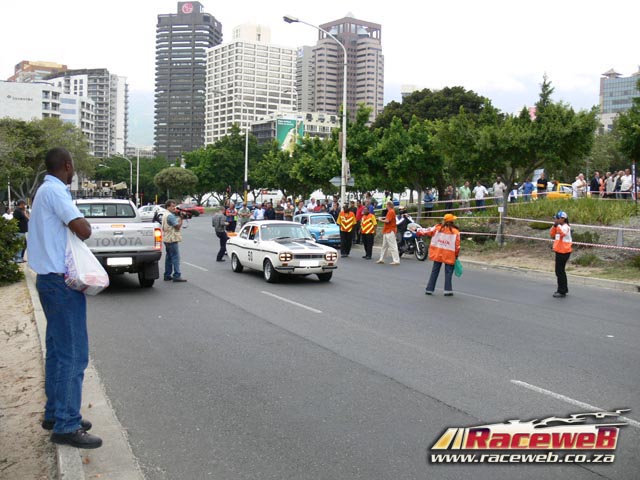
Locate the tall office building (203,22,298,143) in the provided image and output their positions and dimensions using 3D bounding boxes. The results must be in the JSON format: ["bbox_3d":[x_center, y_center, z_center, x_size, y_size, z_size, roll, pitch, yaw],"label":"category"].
[{"bbox_3d":[-39.082,-69.823,360.915,36.000,99.000,36.000,-1,4,-36],"label":"tall office building"}]

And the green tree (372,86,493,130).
[{"bbox_3d":[10.009,-7.578,58.339,12.500,12.380,12.000,1,3,0],"label":"green tree"}]

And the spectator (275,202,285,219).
[{"bbox_3d":[-2.107,-1.099,33.548,0.500,1.740,0.360,1,3,0],"label":"spectator"}]

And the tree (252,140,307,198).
[{"bbox_3d":[-3.129,-4.366,50.000,4.800,6.700,4.800,0,3,0],"label":"tree"}]

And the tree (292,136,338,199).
[{"bbox_3d":[-0.335,-3.250,38.159,3.600,5.900,3.600,0,3,0],"label":"tree"}]

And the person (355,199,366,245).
[{"bbox_3d":[1.642,-0.743,26.448,0.500,1.740,0.360,3,4,37],"label":"person"}]

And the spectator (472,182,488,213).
[{"bbox_3d":[8.125,-2.107,32.848,0.540,1.750,0.360,1,3,11],"label":"spectator"}]

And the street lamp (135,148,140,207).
[{"bbox_3d":[-19.829,-6.255,70.215,0.500,7.300,0.350,0,4,-25],"label":"street lamp"}]

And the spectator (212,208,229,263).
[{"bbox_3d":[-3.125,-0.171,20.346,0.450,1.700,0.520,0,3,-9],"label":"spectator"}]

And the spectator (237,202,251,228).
[{"bbox_3d":[-3.603,-0.904,31.048,0.530,1.750,0.370,0,3,-6],"label":"spectator"}]

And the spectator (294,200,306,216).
[{"bbox_3d":[-0.826,-0.780,27.347,0.520,1.750,0.340,1,3,9],"label":"spectator"}]

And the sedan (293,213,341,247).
[{"bbox_3d":[-0.243,-0.242,24.685,1.500,1.420,3.950,-1,3,-25],"label":"sedan"}]

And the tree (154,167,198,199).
[{"bbox_3d":[-15.585,-5.356,70.153,4.700,5.200,4.700,1,3,0],"label":"tree"}]

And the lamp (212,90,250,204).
[{"bbox_3d":[-6.336,-5.775,45.277,2.750,9.400,0.350,0,4,-22],"label":"lamp"}]

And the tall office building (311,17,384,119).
[{"bbox_3d":[17.478,-76.843,390.000,32.000,117.000,32.000,-2,4,-40],"label":"tall office building"}]

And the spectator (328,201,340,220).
[{"bbox_3d":[0.653,-0.815,28.551,0.500,1.720,0.380,3,4,21],"label":"spectator"}]

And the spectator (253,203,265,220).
[{"bbox_3d":[-2.933,-0.880,31.048,0.520,1.740,0.360,1,3,-3],"label":"spectator"}]

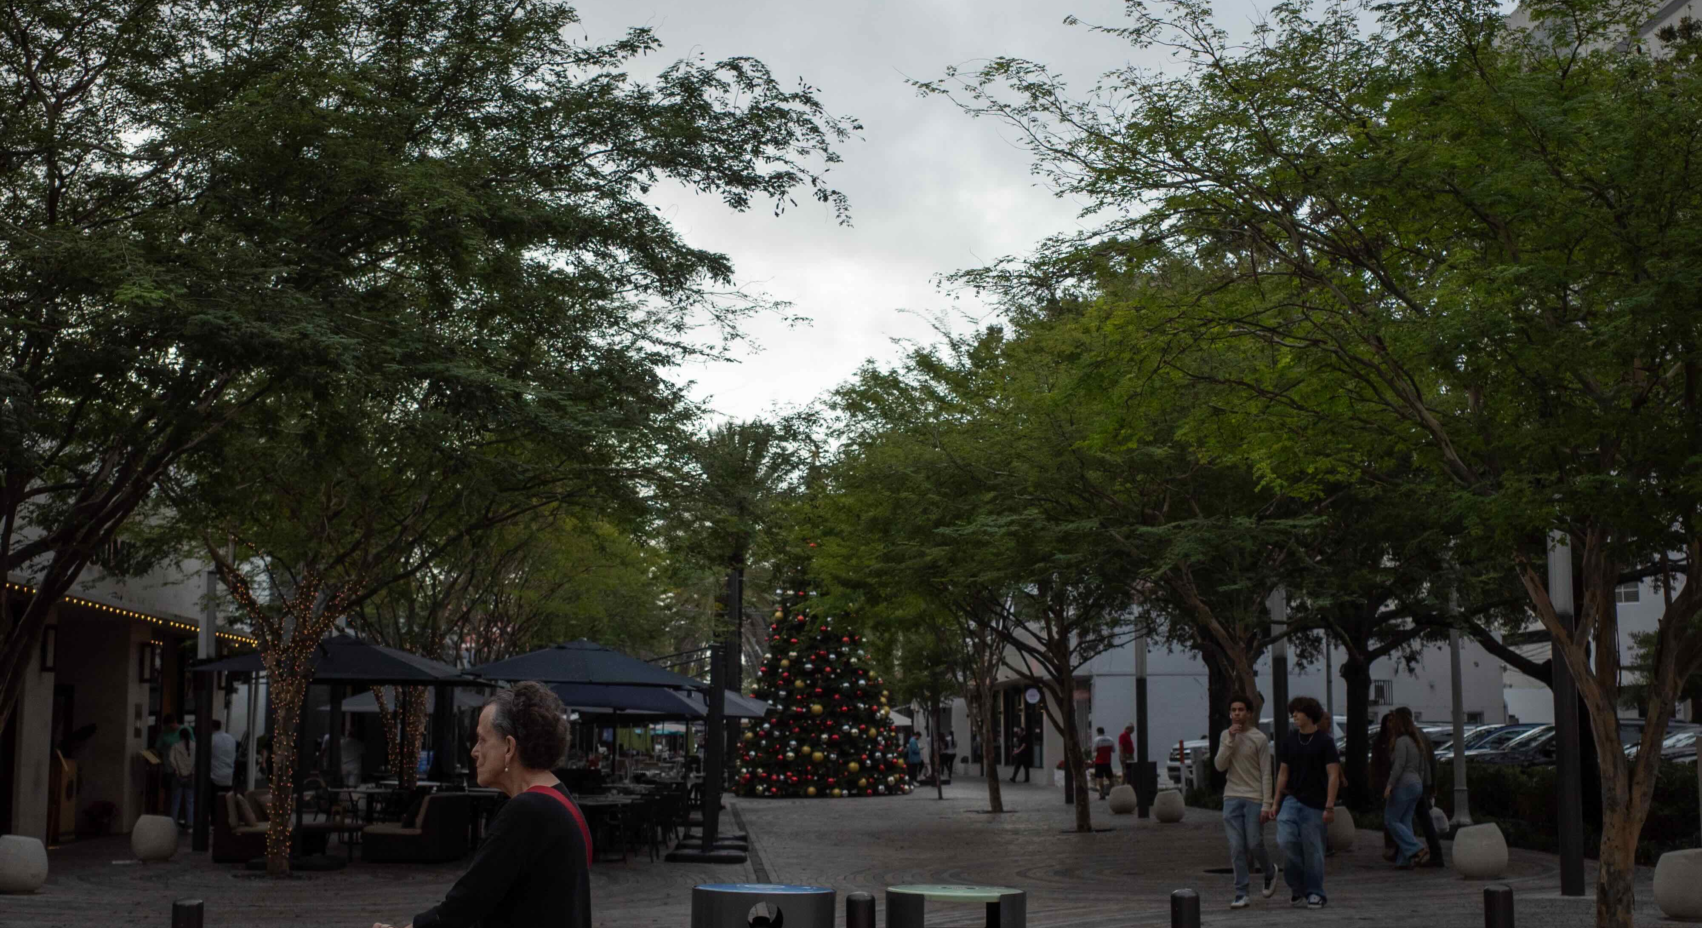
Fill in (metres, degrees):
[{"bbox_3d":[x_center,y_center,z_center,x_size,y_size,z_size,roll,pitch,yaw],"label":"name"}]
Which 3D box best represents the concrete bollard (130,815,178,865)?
[{"bbox_3d":[-8.745,4.700,24.989,0.575,0.555,0.575,0,-8,0],"label":"concrete bollard"}]

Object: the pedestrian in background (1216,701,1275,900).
[{"bbox_3d":[3.431,2.942,17.339,0.490,1.760,0.480,-2,-8,11],"label":"pedestrian in background"}]

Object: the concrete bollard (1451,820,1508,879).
[{"bbox_3d":[6.572,4.027,20.791,0.585,0.560,0.585,0,-8,0],"label":"concrete bollard"}]

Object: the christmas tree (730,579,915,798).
[{"bbox_3d":[-0.691,5.241,48.516,4.200,5.700,4.200,0,-8,0],"label":"christmas tree"}]

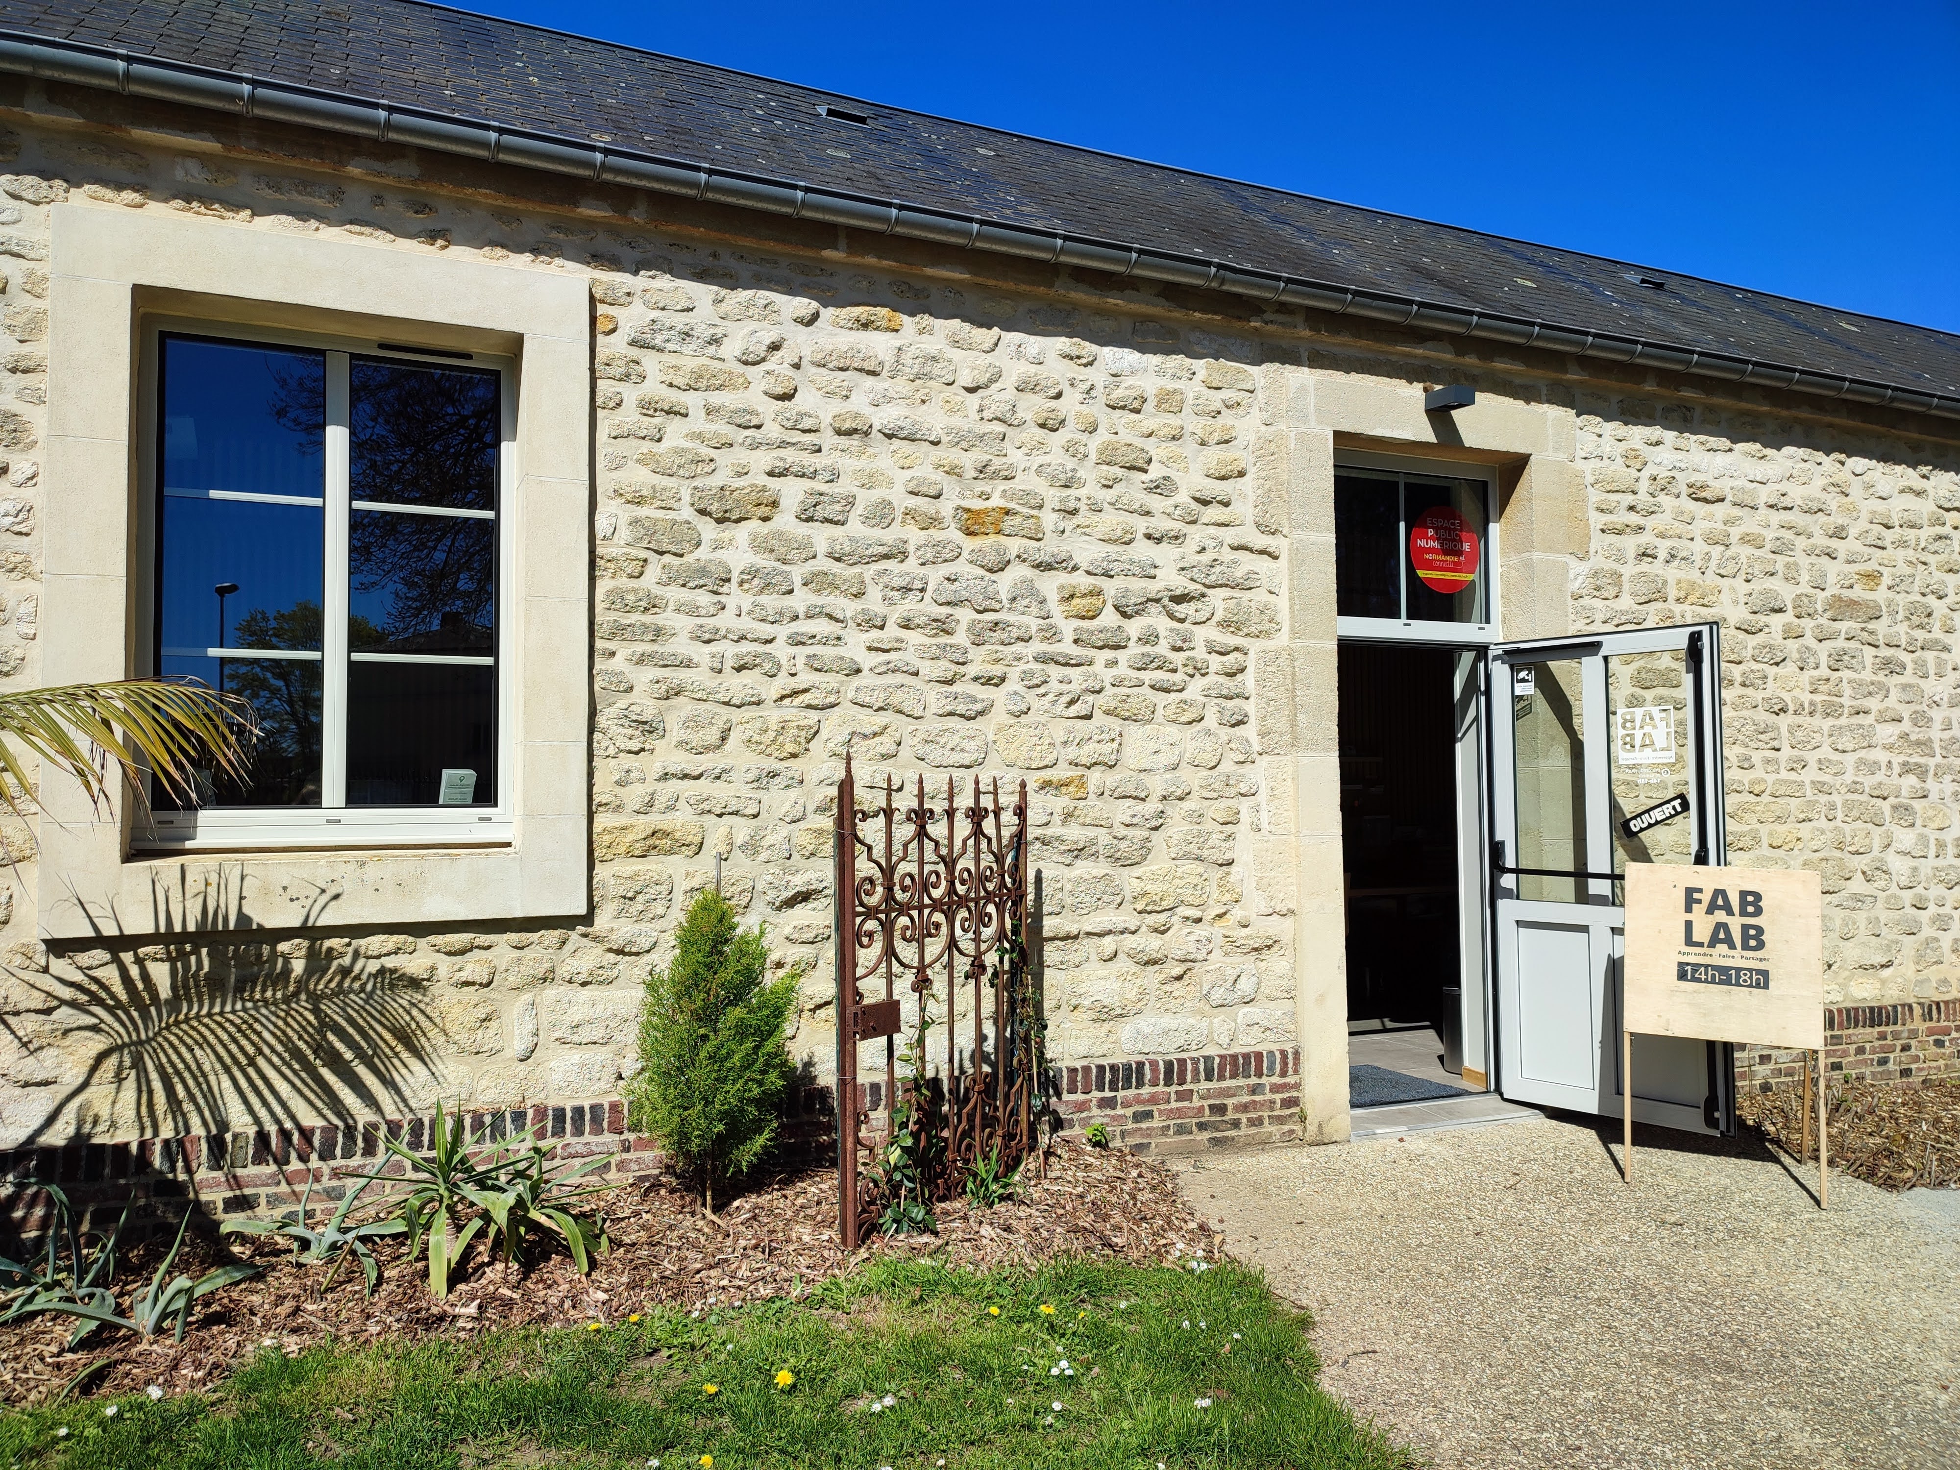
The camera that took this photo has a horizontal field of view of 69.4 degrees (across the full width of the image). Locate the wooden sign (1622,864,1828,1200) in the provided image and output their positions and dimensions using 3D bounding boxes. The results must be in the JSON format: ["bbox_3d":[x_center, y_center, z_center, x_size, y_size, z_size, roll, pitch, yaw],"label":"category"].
[{"bbox_3d":[2.847,1.094,5.446,0.640,1.190,0.570,-2,-3,26],"label":"wooden sign"}]

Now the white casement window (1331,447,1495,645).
[{"bbox_3d":[1.948,-0.836,6.451,1.040,0.850,0.080,1,-3,-24],"label":"white casement window"}]

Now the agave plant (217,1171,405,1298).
[{"bbox_3d":[-1.823,1.341,3.889,0.490,0.280,0.430,1,-3,-24],"label":"agave plant"}]

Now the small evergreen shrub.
[{"bbox_3d":[-0.836,0.981,4.436,0.510,0.970,0.480,1,-3,-24],"label":"small evergreen shrub"}]

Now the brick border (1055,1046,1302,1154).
[{"bbox_3d":[0.786,1.471,5.599,1.160,0.410,0.110,1,-3,-24],"label":"brick border"}]

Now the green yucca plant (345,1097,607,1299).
[{"bbox_3d":[-1.409,1.278,4.001,0.690,0.430,0.550,1,-3,-24],"label":"green yucca plant"}]

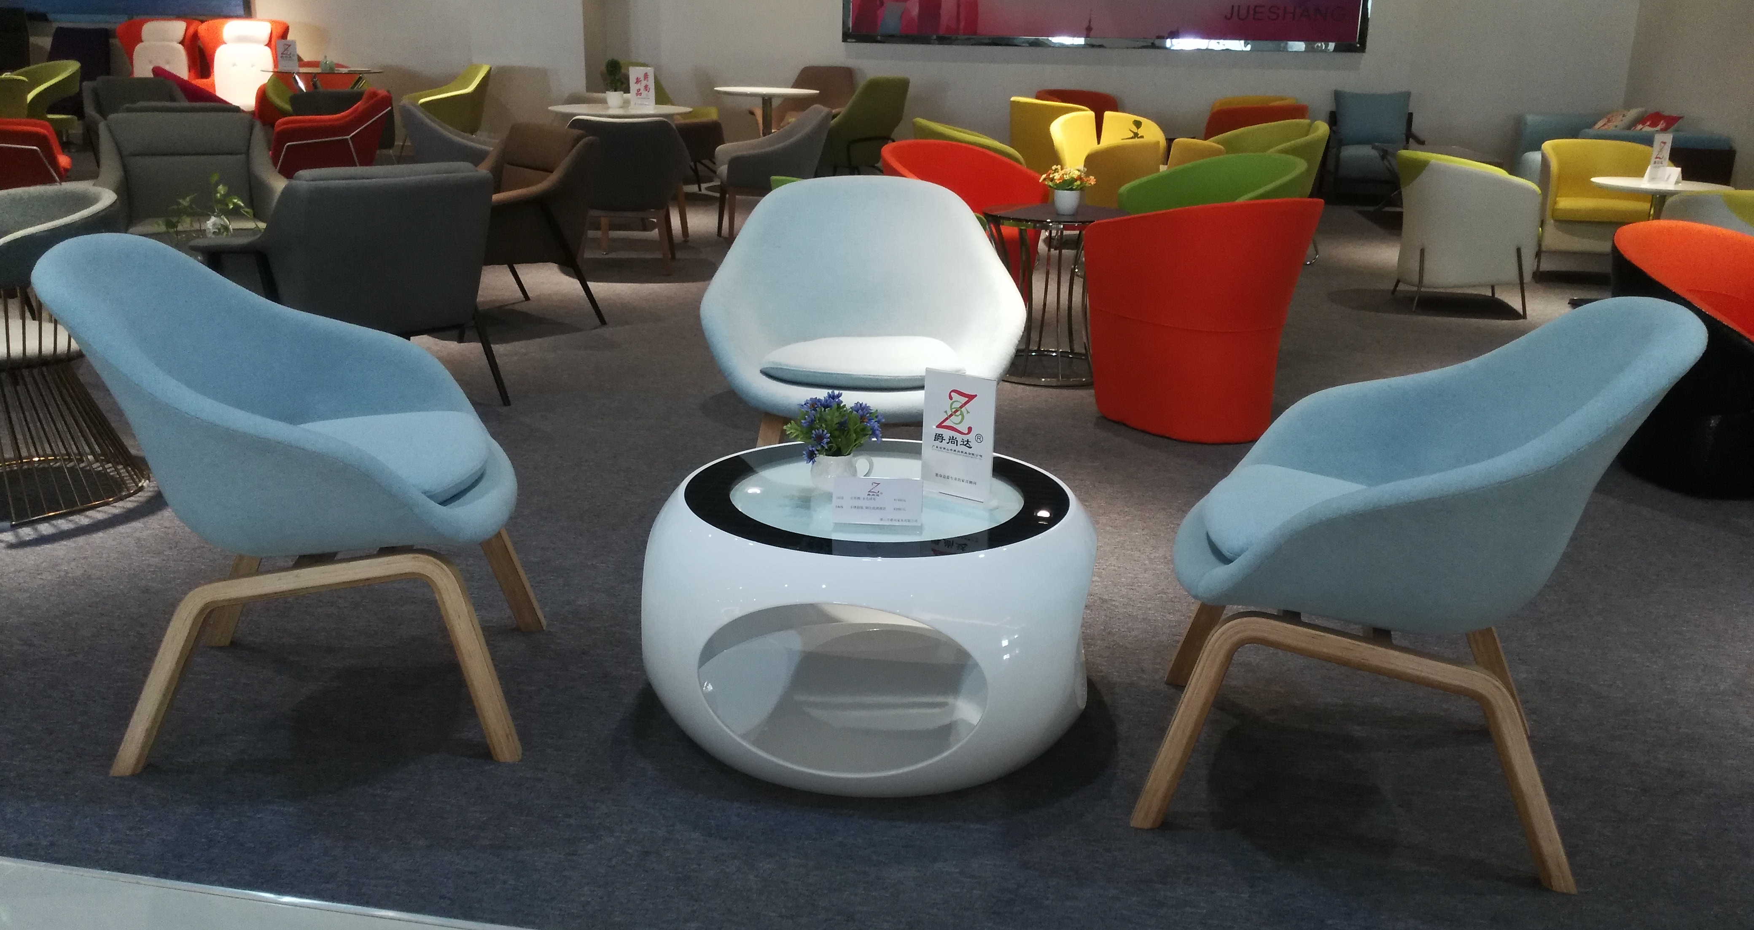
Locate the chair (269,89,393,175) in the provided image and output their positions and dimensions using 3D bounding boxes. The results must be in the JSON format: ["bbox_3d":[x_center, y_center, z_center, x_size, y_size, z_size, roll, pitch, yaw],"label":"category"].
[{"bbox_3d":[-3.284,-1.849,8.563,0.770,0.790,0.720,-5,17,-19],"label":"chair"}]

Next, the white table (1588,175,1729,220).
[{"bbox_3d":[3.700,-1.043,6.778,0.616,0.577,0.616,1,16,0],"label":"white table"}]

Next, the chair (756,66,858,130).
[{"bbox_3d":[-0.477,-2.752,11.569,0.762,0.974,0.784,10,19,29],"label":"chair"}]

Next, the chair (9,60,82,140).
[{"bbox_3d":[-7.489,-3.220,12.764,0.700,0.790,0.660,6,17,14],"label":"chair"}]

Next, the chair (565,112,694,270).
[{"bbox_3d":[-1.269,-1.425,7.311,0.660,0.770,0.630,-1,17,-6],"label":"chair"}]

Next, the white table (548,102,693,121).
[{"bbox_3d":[-1.440,-1.614,8.032,0.784,0.745,0.784,1,16,0],"label":"white table"}]

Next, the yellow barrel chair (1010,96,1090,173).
[{"bbox_3d":[1.426,-2.570,11.493,0.694,0.750,0.739,2,16,3],"label":"yellow barrel chair"}]

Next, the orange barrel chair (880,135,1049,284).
[{"bbox_3d":[0.343,-0.962,5.965,0.720,0.710,0.680,-7,18,-26],"label":"orange barrel chair"}]

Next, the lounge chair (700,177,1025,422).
[{"bbox_3d":[-0.035,-0.274,3.443,0.760,0.785,0.760,1,16,-1],"label":"lounge chair"}]

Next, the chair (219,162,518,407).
[{"bbox_3d":[-1.683,-0.599,4.518,0.700,0.755,0.730,-11,20,-35],"label":"chair"}]

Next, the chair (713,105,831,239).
[{"bbox_3d":[-0.585,-1.636,8.019,0.660,0.780,0.620,-2,17,-11],"label":"chair"}]

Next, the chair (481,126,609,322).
[{"bbox_3d":[-1.624,-0.984,5.825,0.739,0.773,0.750,-13,22,-40],"label":"chair"}]

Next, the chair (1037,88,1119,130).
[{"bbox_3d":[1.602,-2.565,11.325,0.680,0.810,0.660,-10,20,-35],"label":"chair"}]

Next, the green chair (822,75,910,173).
[{"bbox_3d":[-0.111,-2.261,9.968,0.720,0.900,0.680,17,22,42],"label":"green chair"}]

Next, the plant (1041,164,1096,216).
[{"bbox_3d":[0.688,-0.999,5.105,0.197,0.188,0.197,1,16,0],"label":"plant"}]

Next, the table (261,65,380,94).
[{"bbox_3d":[-4.689,-2.908,12.001,1.000,0.770,1.000,4,17,9],"label":"table"}]

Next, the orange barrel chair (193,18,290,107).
[{"bbox_3d":[-5.195,-3.032,11.717,0.780,1.190,0.800,-5,18,-20],"label":"orange barrel chair"}]

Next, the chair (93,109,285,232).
[{"bbox_3d":[-3.172,-1.245,6.594,0.762,0.773,0.739,-7,19,-27],"label":"chair"}]

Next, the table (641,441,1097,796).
[{"bbox_3d":[-0.006,0.224,2.453,0.790,0.385,0.790,4,17,8],"label":"table"}]

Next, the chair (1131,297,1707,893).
[{"bbox_3d":[0.817,0.118,2.194,0.722,0.811,0.784,6,17,15],"label":"chair"}]

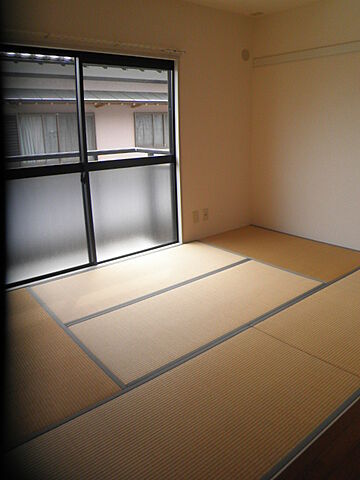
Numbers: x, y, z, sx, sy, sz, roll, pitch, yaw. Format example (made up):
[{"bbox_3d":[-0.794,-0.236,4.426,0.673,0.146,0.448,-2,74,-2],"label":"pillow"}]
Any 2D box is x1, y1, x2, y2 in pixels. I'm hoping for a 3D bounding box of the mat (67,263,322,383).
[{"bbox_3d":[0.188,0.466,2.544,1.740,0.040,0.768,-15,22,-35],"label":"mat"}]

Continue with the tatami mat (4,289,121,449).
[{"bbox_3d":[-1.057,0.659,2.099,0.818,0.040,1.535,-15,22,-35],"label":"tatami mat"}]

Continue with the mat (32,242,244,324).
[{"bbox_3d":[-0.283,0.298,3.126,1.740,0.040,0.768,-15,22,-35],"label":"mat"}]

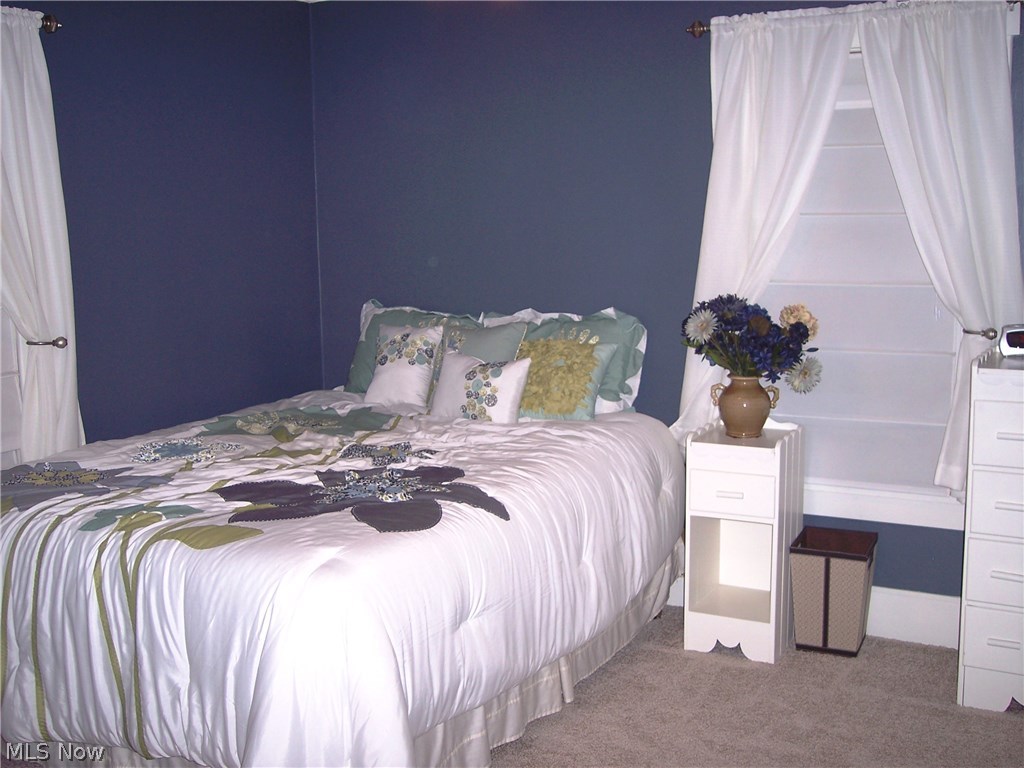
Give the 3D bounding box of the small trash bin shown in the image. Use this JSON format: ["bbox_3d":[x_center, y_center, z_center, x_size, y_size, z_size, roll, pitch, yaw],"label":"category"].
[{"bbox_3d":[1.120,0.728,4.017,0.260,0.370,0.263,4,10,26],"label":"small trash bin"}]

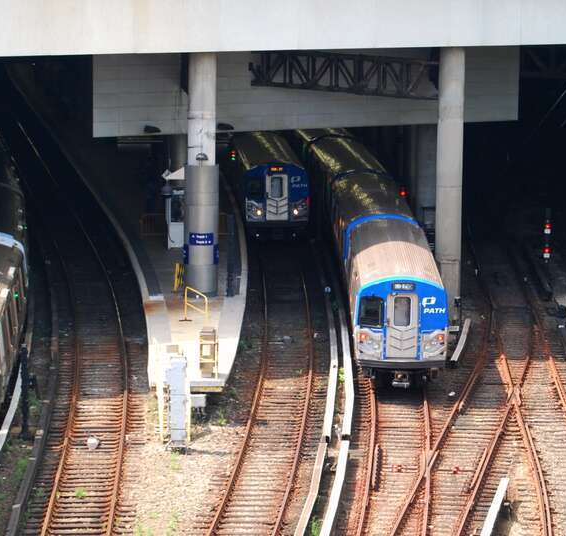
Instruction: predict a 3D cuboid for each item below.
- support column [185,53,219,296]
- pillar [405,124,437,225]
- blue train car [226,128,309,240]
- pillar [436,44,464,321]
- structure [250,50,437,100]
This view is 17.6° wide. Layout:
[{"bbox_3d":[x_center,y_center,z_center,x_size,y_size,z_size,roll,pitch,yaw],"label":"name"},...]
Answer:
[{"bbox_3d":[-2.756,-3.291,62.330,1.100,8.420,1.100,0,12,0],"label":"support column"},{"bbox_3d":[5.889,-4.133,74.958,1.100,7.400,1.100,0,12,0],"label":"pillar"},{"bbox_3d":[-0.872,-3.992,82.557,2.800,3.450,12.400,-1,12,-6],"label":"blue train car"},{"bbox_3d":[5.892,-2.996,63.916,0.930,9.790,0.930,0,12,0],"label":"pillar"},{"bbox_3d":[2.105,-6.986,65.652,7.720,1.380,0.600,7,14,30],"label":"structure"}]

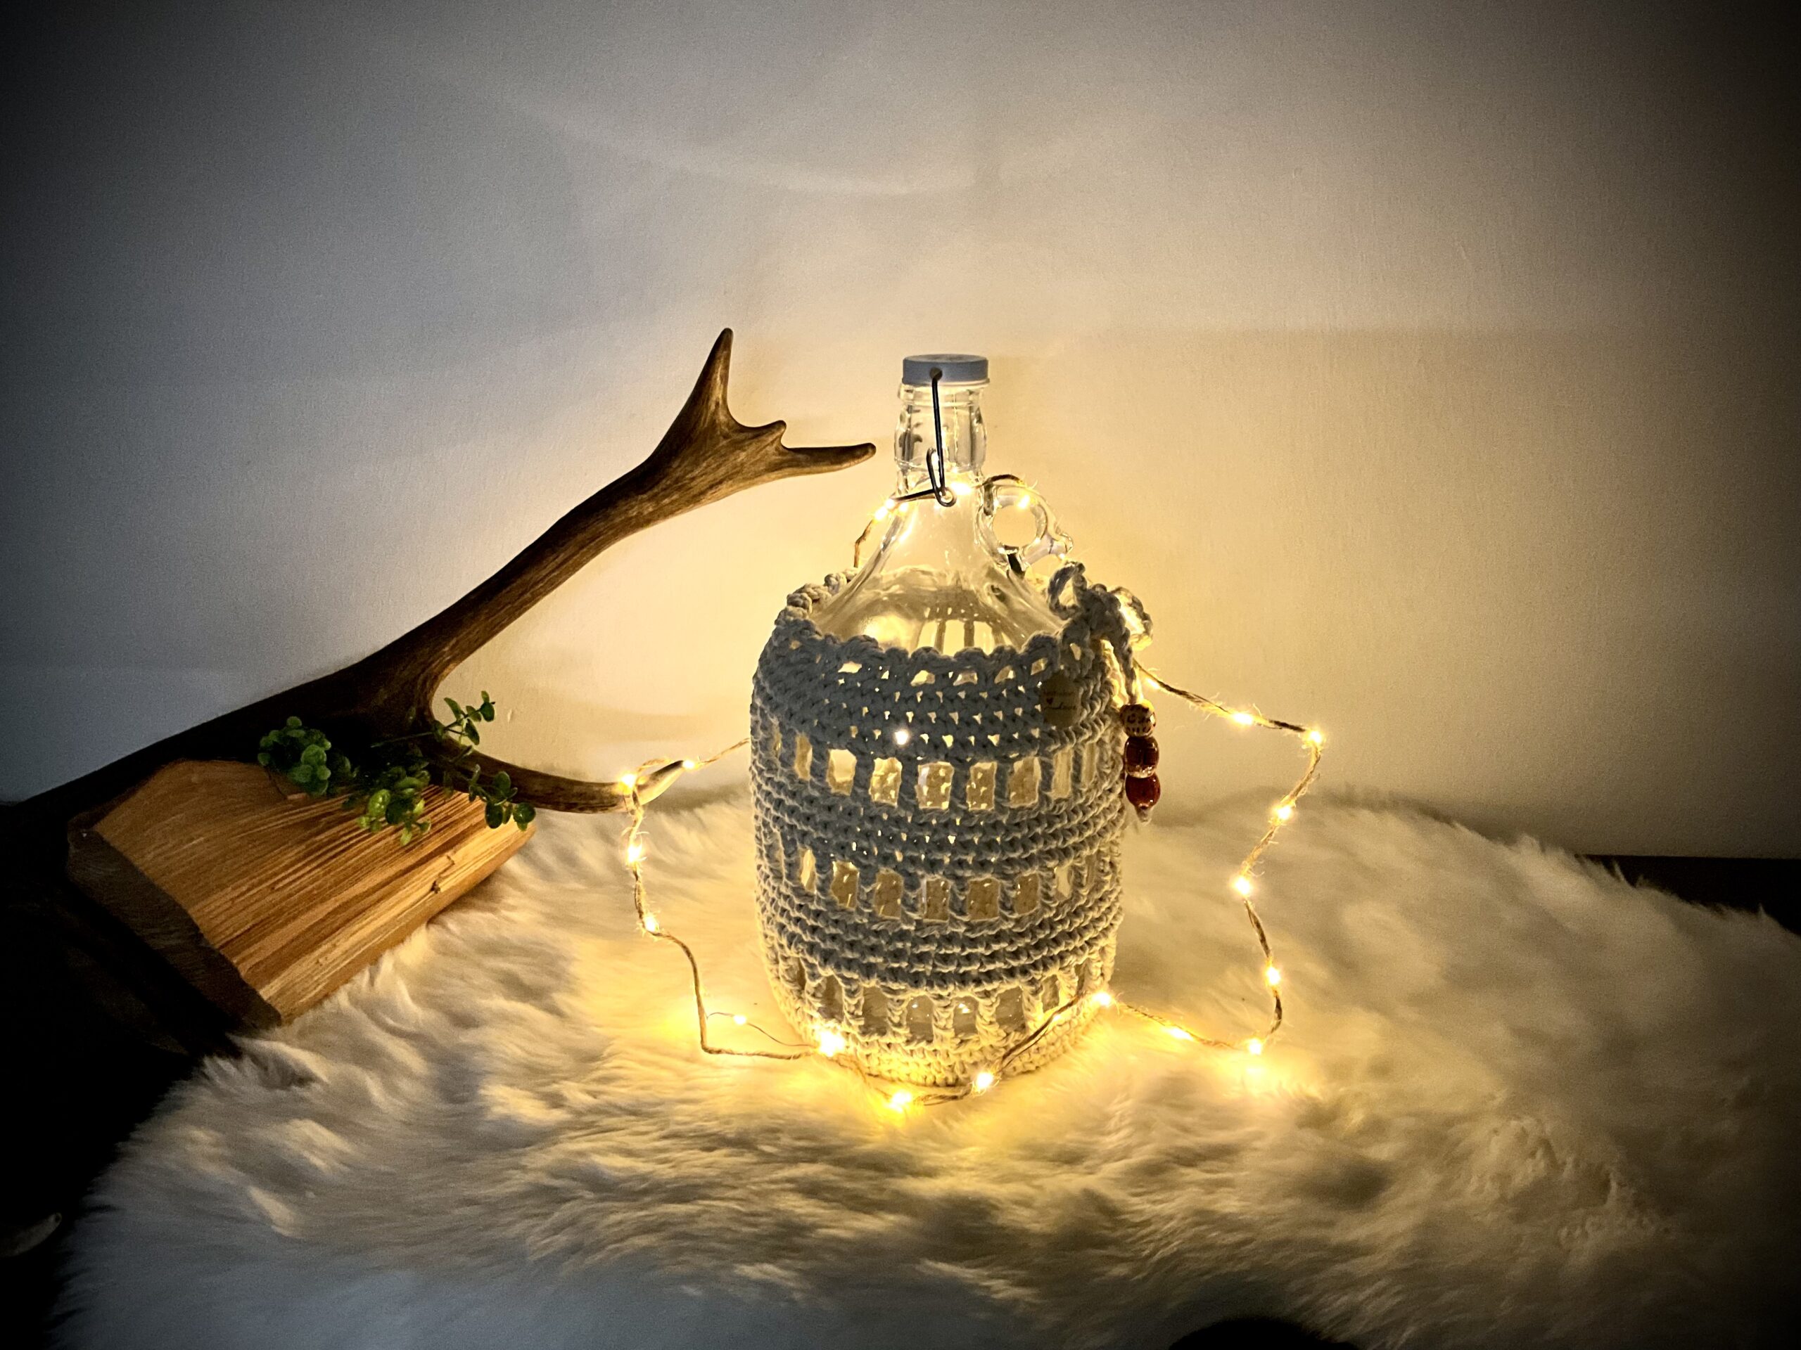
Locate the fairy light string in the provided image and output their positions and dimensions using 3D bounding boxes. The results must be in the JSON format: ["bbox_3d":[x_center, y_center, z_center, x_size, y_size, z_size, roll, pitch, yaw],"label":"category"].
[{"bbox_3d":[0.022,0.040,0.795,0.380,0.280,0.230,0,17,0],"label":"fairy light string"}]

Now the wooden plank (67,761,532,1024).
[{"bbox_3d":[-0.367,0.117,0.920,0.260,0.060,0.225,13,22,36],"label":"wooden plank"}]

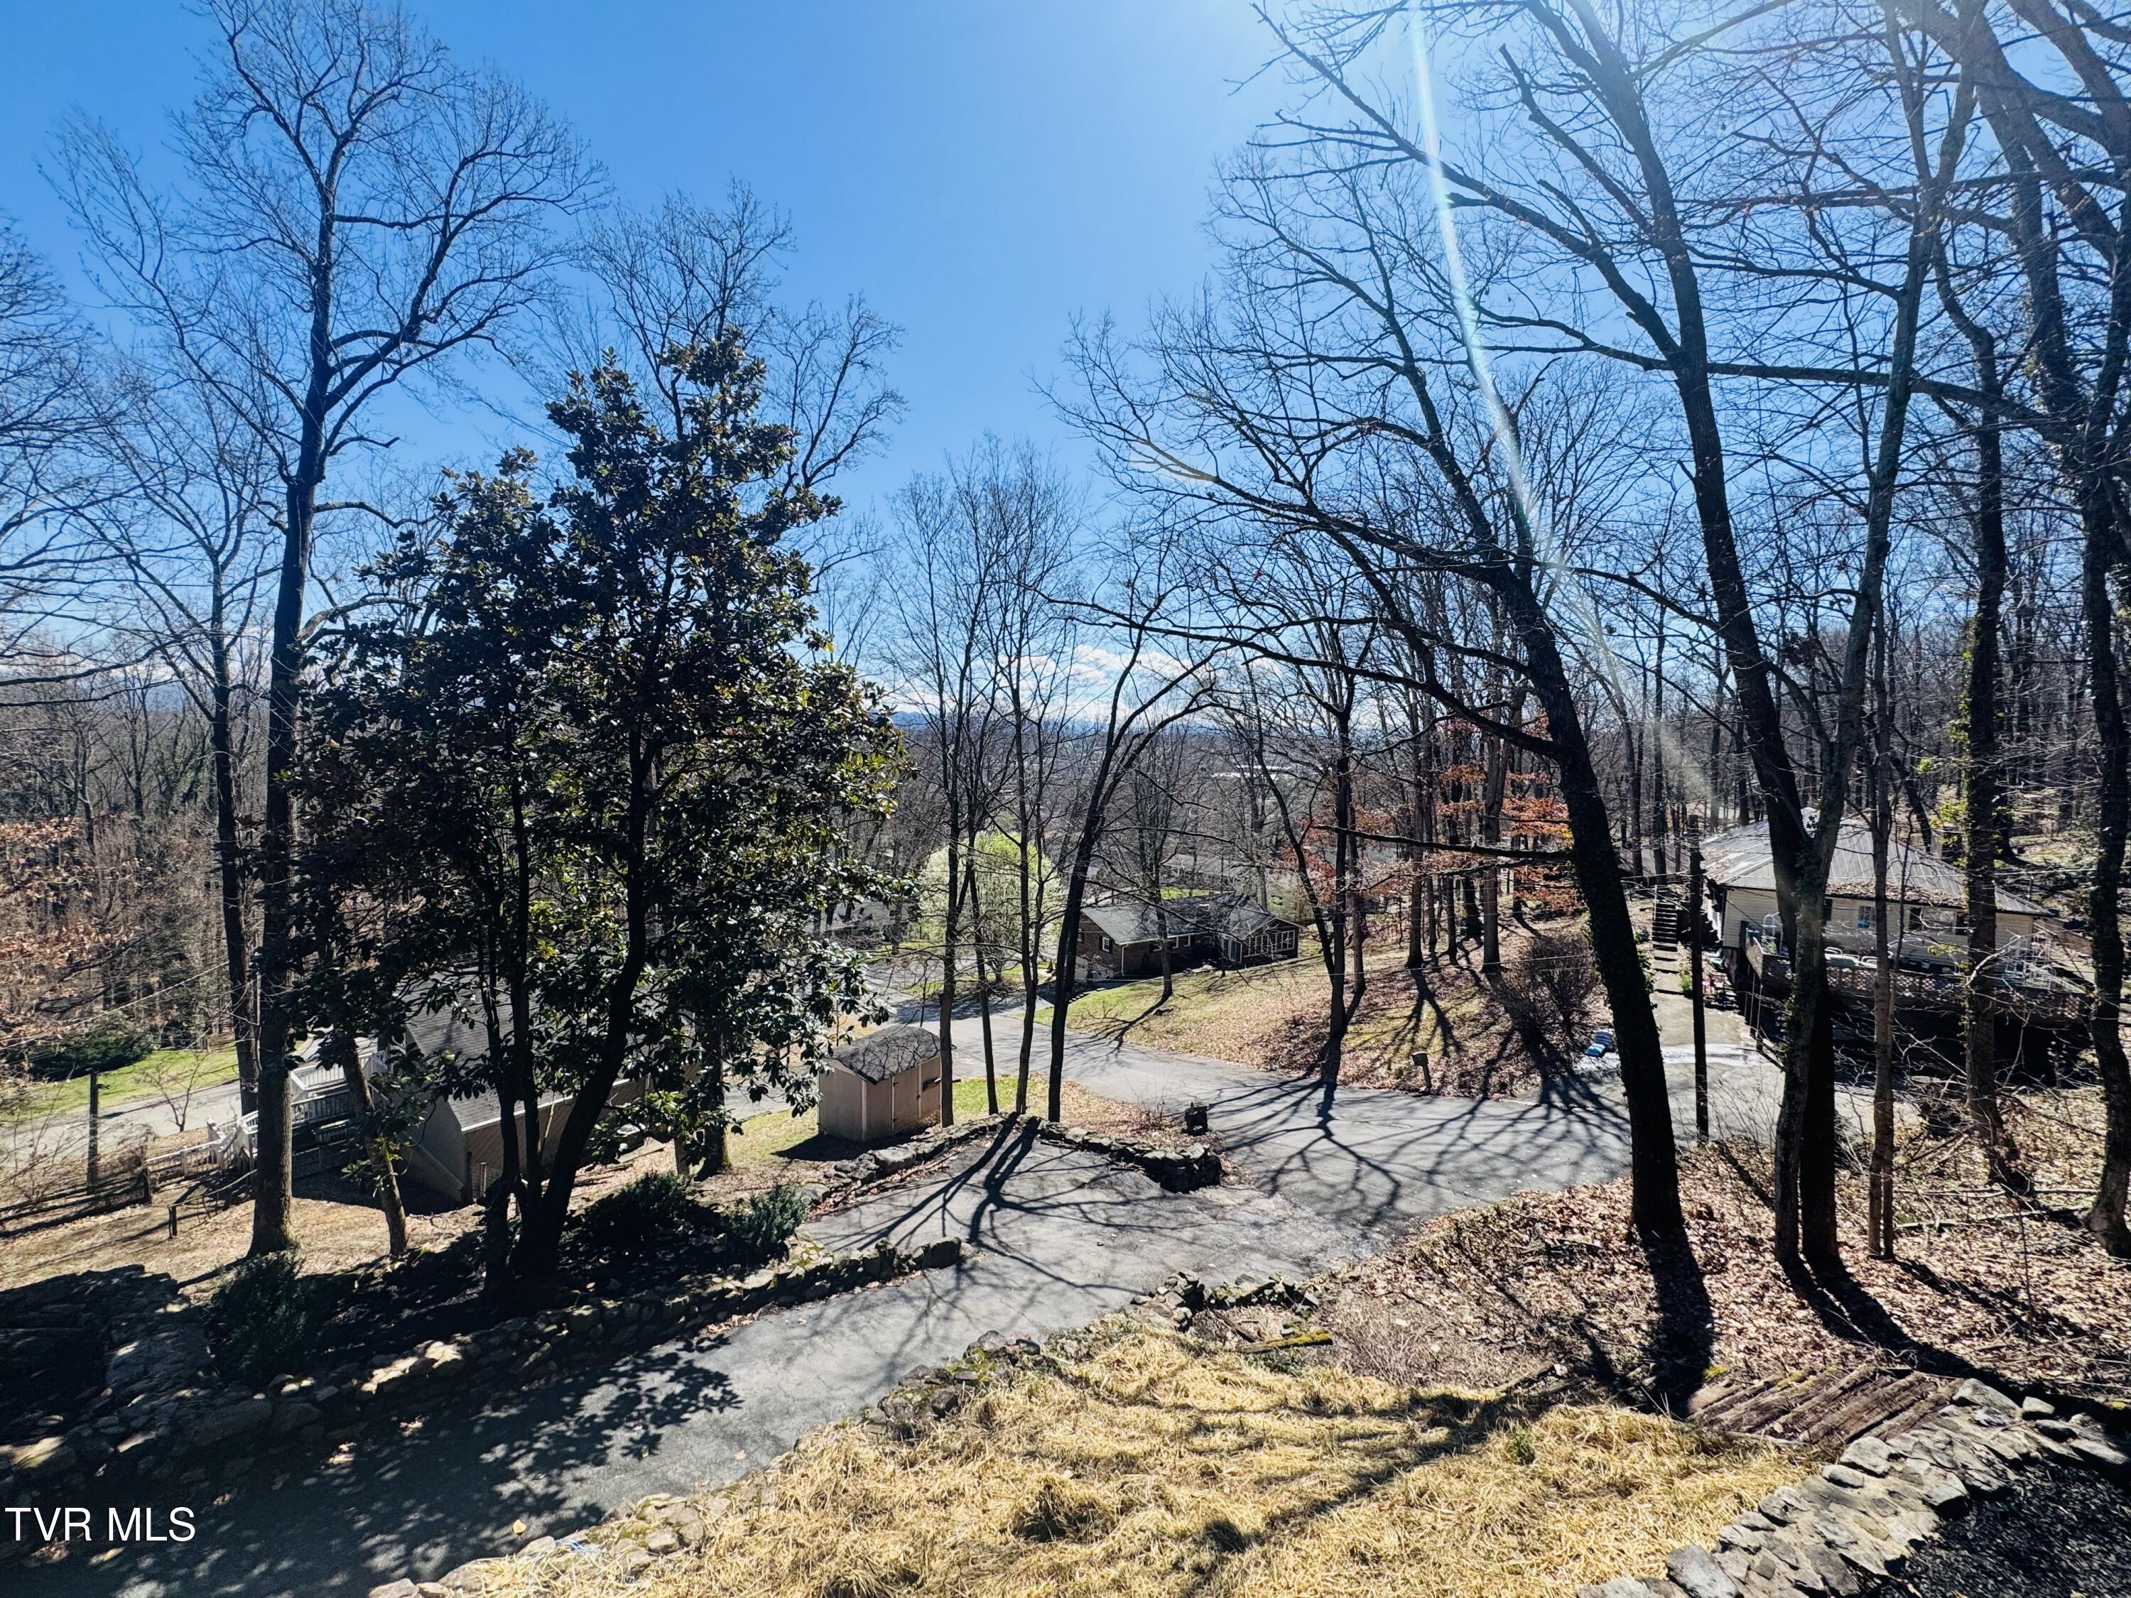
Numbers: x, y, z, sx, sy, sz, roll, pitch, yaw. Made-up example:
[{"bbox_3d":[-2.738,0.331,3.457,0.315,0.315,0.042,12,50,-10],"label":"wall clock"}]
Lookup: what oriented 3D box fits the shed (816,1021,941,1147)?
[{"bbox_3d":[-5.437,8.419,25.972,2.410,2.247,3.727,2,5,29],"label":"shed"}]

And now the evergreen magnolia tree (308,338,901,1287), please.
[{"bbox_3d":[-6.650,0.420,12.800,8.100,14.000,7.700,0,4,0],"label":"evergreen magnolia tree"}]

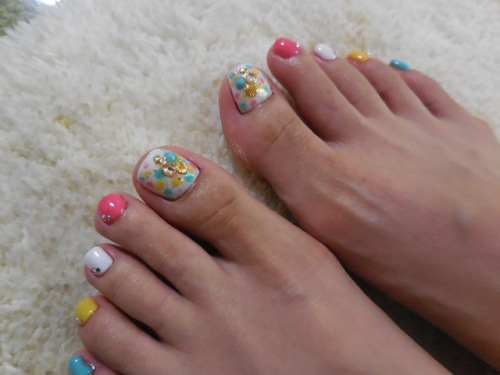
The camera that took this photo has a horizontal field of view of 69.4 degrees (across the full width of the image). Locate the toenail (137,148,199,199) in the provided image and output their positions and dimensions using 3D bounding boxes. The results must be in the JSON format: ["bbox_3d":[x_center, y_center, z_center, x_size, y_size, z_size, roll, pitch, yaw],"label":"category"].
[{"bbox_3d":[-0.030,-0.004,0.128,0.017,0.004,0.015,27,60,3],"label":"toenail"}]

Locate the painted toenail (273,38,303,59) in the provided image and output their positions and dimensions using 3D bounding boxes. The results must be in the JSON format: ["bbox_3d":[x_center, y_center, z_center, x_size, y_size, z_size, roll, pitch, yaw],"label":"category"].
[{"bbox_3d":[0.015,-0.056,0.146,0.011,0.004,0.009,4,61,-9],"label":"painted toenail"}]

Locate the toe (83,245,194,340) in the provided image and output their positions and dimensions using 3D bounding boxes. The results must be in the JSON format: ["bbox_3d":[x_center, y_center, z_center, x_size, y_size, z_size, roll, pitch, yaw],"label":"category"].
[{"bbox_3d":[-0.039,0.035,0.125,0.036,0.015,0.014,28,72,17],"label":"toe"}]

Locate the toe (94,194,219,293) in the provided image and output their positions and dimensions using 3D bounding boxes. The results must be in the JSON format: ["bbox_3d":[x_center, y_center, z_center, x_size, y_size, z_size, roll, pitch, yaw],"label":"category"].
[{"bbox_3d":[-0.033,0.020,0.126,0.043,0.015,0.015,31,73,13],"label":"toe"}]

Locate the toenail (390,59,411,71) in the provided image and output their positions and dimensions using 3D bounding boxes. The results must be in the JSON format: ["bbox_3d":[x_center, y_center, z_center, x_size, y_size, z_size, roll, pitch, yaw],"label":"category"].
[{"bbox_3d":[0.065,-0.052,0.157,0.009,0.003,0.006,19,49,1],"label":"toenail"}]

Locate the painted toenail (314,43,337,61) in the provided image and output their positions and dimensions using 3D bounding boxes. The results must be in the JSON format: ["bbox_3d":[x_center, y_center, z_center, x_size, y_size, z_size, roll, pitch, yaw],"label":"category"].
[{"bbox_3d":[0.032,-0.056,0.151,0.010,0.003,0.009,7,53,-18],"label":"painted toenail"}]

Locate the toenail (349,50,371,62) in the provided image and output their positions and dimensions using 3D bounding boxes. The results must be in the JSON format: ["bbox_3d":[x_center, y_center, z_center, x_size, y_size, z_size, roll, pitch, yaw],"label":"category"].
[{"bbox_3d":[0.047,-0.056,0.155,0.009,0.003,0.007,8,51,2],"label":"toenail"}]

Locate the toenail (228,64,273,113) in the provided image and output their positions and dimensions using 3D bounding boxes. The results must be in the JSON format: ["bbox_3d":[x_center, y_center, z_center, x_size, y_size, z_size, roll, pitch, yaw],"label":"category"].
[{"bbox_3d":[0.000,-0.039,0.140,0.015,0.004,0.017,-24,83,-10],"label":"toenail"}]

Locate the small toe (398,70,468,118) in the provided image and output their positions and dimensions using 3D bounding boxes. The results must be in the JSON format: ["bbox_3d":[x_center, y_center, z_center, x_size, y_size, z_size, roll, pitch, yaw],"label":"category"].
[{"bbox_3d":[0.080,-0.042,0.159,0.029,0.013,0.013,43,76,11],"label":"small toe"}]

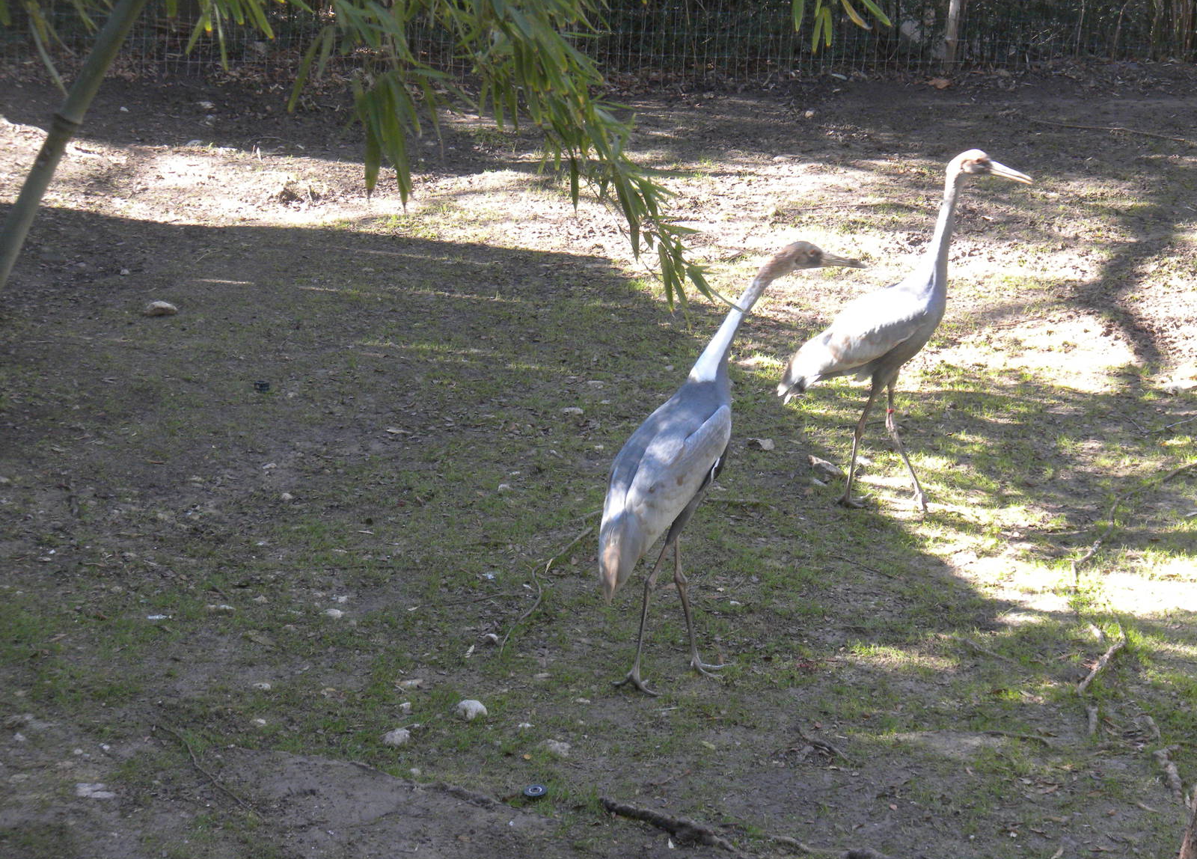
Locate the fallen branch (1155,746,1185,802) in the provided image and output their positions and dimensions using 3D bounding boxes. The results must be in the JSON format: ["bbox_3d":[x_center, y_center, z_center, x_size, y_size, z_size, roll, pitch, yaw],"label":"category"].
[{"bbox_3d":[1.457,0.861,8.777,0.070,0.035,0.342,1,17,-2],"label":"fallen branch"}]

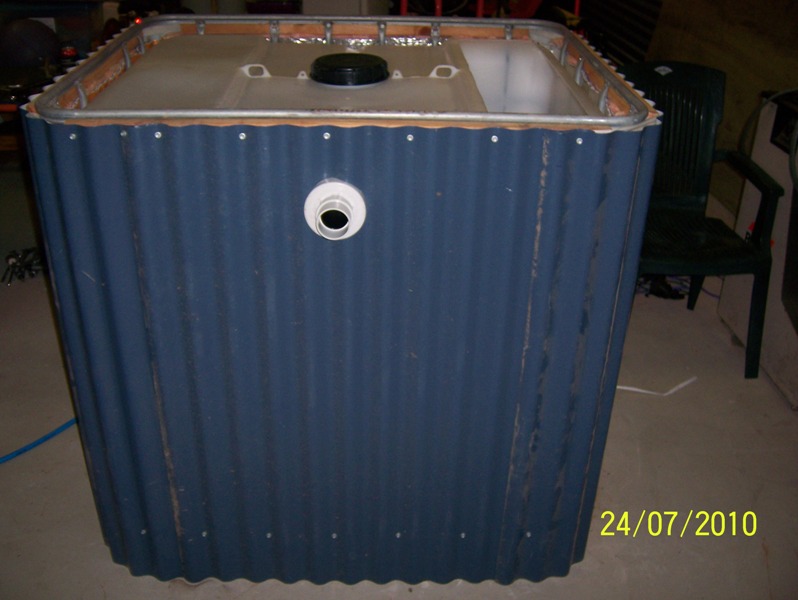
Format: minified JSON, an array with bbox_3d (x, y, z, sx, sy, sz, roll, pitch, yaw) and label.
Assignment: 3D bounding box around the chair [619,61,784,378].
[{"bbox_3d":[0.970,-0.280,2.900,0.580,0.935,0.610,-1,29,-5],"label":"chair"}]

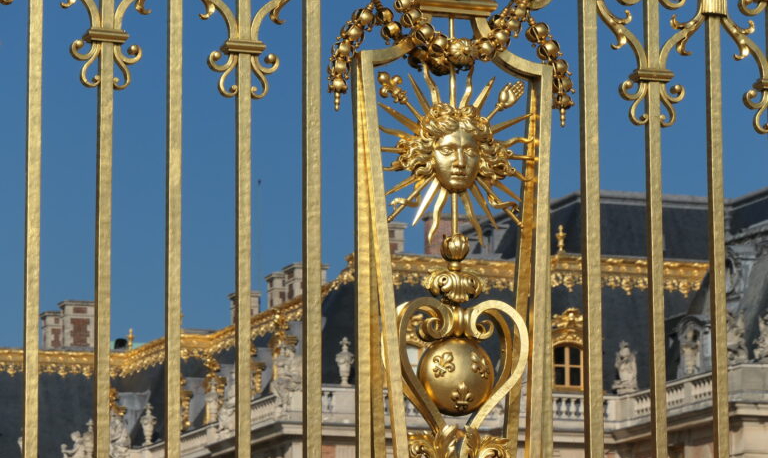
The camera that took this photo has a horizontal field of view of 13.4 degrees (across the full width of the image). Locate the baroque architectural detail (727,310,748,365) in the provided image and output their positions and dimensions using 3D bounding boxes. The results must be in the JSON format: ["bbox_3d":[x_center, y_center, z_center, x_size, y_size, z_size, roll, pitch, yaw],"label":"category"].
[{"bbox_3d":[11.675,3.631,108.710,1.000,1.919,1.000,-5,-11,26],"label":"baroque architectural detail"}]

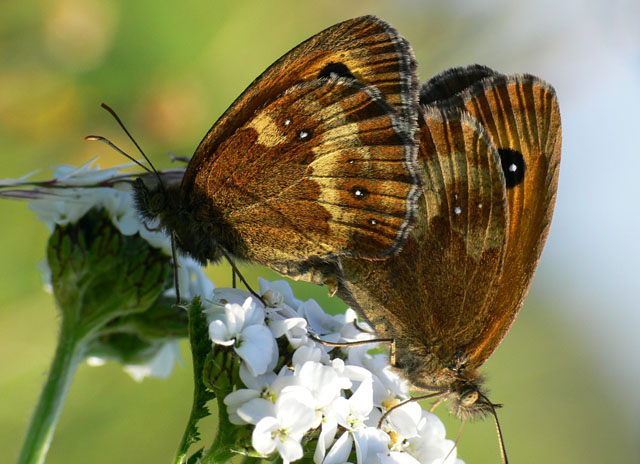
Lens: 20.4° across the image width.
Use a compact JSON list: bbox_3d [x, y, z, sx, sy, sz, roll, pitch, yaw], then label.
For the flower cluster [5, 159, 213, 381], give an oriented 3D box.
[{"bbox_3d":[-0.018,0.003,0.147,0.017,0.018,0.015,0,0,0],"label":"flower cluster"}]

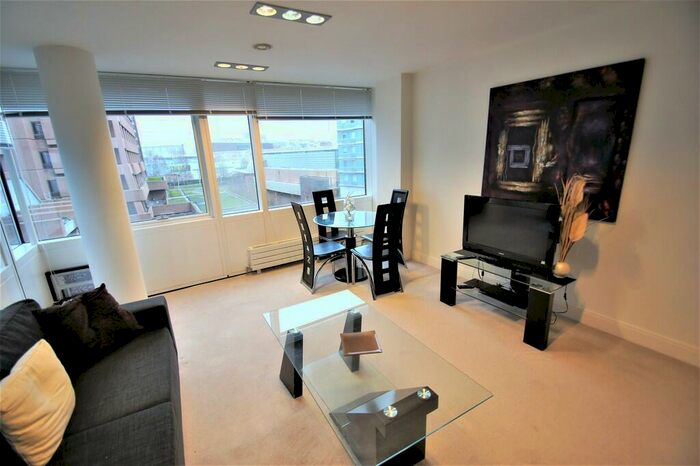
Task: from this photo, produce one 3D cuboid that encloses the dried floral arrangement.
[{"bbox_3d":[1.646,-0.070,2.173,0.180,0.720,0.188,-12,18,-32],"label":"dried floral arrangement"}]

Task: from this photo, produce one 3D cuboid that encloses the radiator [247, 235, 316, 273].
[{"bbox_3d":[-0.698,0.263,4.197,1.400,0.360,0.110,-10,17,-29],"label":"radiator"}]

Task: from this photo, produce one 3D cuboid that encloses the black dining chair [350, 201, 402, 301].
[{"bbox_3d":[0.301,0.156,3.231,0.390,1.005,0.530,-10,17,-28],"label":"black dining chair"}]

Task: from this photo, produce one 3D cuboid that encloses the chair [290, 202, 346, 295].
[{"bbox_3d":[-0.334,0.132,3.404,0.530,1.005,0.390,-10,17,-29],"label":"chair"}]

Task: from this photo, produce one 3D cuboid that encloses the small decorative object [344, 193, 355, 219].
[{"bbox_3d":[-0.008,-0.303,3.482,0.132,0.317,0.132,-12,18,-32],"label":"small decorative object"}]

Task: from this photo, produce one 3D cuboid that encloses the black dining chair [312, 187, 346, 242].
[{"bbox_3d":[-0.236,-0.043,4.040,0.390,1.005,0.530,-11,17,-30],"label":"black dining chair"}]

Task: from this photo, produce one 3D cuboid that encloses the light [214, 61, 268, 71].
[{"bbox_3d":[-1.139,-1.772,3.076,0.507,0.035,0.177,-10,17,-26],"label":"light"}]

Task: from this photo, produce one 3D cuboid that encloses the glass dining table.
[{"bbox_3d":[0.058,0.180,3.672,0.980,0.745,0.980,-2,15,1],"label":"glass dining table"}]

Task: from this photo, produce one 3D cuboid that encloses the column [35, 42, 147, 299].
[{"bbox_3d":[-2.296,-0.325,2.688,0.367,2.390,0.367,-10,17,-29],"label":"column"}]

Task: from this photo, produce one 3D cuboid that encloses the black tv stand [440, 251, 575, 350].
[{"bbox_3d":[1.350,0.532,2.662,0.402,0.487,0.990,-12,18,-32],"label":"black tv stand"}]

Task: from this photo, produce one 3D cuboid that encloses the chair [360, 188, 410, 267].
[{"bbox_3d":[0.454,-0.025,3.784,0.555,1.035,0.390,-10,17,-27],"label":"chair"}]

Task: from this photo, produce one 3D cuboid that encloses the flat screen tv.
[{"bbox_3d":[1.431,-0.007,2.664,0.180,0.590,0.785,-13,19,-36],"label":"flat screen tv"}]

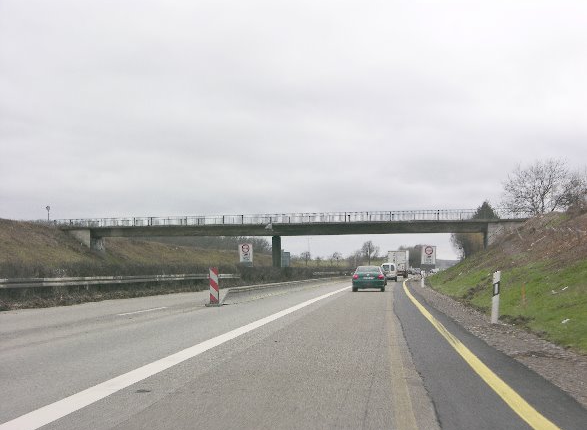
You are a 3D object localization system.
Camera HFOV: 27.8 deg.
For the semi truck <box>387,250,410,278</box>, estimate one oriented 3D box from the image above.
[{"bbox_3d":[16.000,7.420,178.500,2.550,3.950,15.300,0,-3,7],"label":"semi truck"}]

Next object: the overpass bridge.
[{"bbox_3d":[-2.500,3.350,123.400,58.500,6.500,6.300,-2,-3,35],"label":"overpass bridge"}]

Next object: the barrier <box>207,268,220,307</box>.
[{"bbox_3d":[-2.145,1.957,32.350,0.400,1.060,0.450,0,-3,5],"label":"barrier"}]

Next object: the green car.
[{"bbox_3d":[4.240,3.460,64.500,1.720,1.420,4.450,0,-3,7],"label":"green car"}]

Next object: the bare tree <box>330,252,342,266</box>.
[{"bbox_3d":[10.870,11.000,300.000,3.200,3.700,3.200,0,-3,0],"label":"bare tree"}]

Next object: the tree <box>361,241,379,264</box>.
[{"bbox_3d":[20.492,10.381,320.000,4.900,6.600,4.900,0,-3,0],"label":"tree"}]

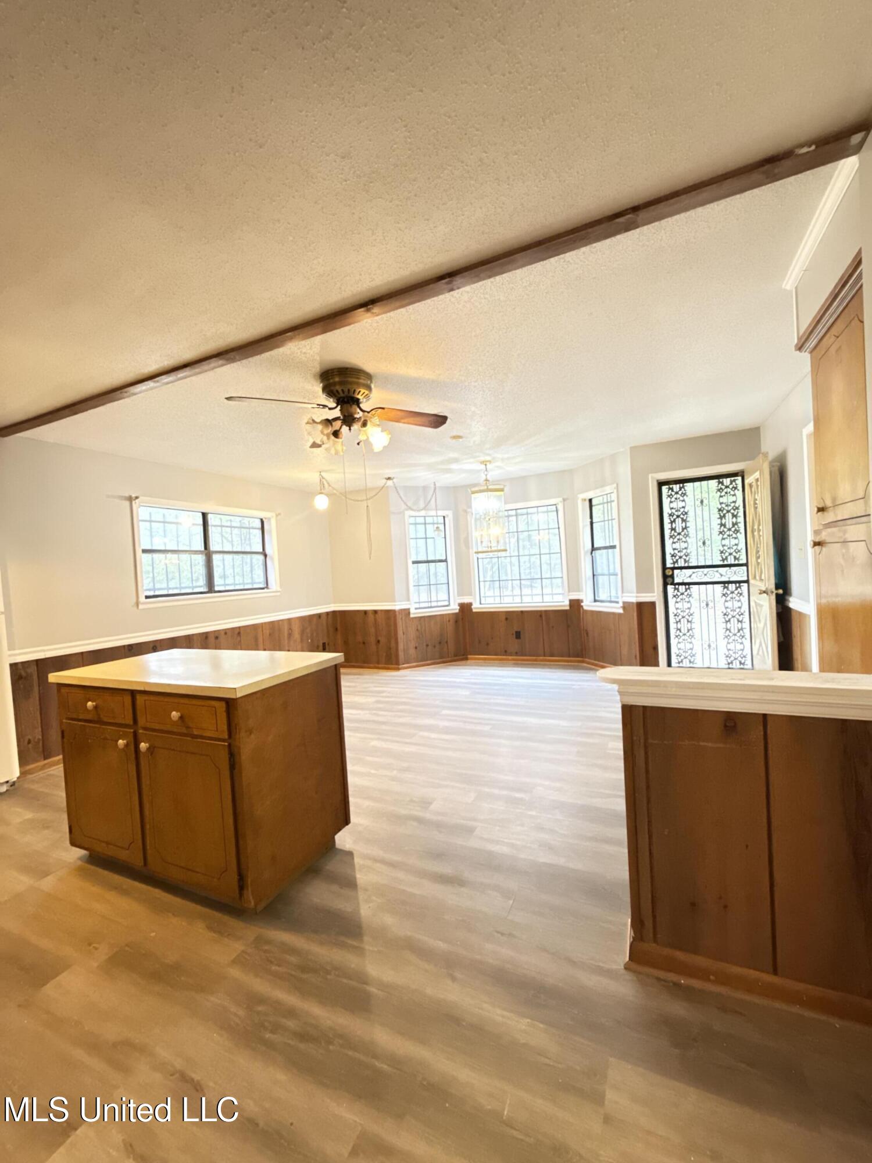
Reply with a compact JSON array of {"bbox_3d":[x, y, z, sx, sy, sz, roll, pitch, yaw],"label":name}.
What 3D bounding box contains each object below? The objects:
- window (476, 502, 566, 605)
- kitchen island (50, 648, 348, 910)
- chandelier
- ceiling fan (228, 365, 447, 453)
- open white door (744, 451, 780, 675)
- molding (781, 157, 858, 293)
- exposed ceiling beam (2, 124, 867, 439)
[{"bbox_3d":[1.075,-0.317,6.254,1.305,1.399,0.100,-3,2,25],"label":"window"},{"bbox_3d":[-1.185,0.863,2.408,1.331,0.890,0.718,-3,2,25],"label":"kitchen island"},{"bbox_3d":[0.575,-0.814,5.164,0.392,1.009,0.392,-3,2,25],"label":"chandelier"},{"bbox_3d":[-0.504,-0.975,2.729,1.279,0.444,1.279,-4,2,-31],"label":"ceiling fan"},{"bbox_3d":[2.840,-0.010,4.125,0.050,2.046,0.783,-3,2,25],"label":"open white door"},{"bbox_3d":[1.377,-1.252,1.717,0.041,0.052,0.767,-3,2,25],"label":"molding"},{"bbox_3d":[-0.971,-1.140,2.352,4.838,0.039,0.082,-3,2,25],"label":"exposed ceiling beam"}]

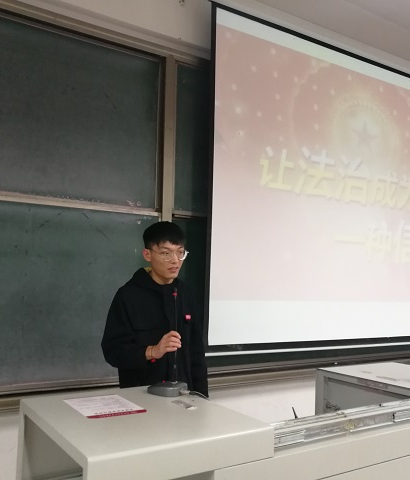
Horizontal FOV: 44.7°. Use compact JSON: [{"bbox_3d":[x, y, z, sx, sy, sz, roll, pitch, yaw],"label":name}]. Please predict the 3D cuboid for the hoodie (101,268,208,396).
[{"bbox_3d":[-0.234,0.487,2.294,0.530,0.700,0.370,4,-6,-29],"label":"hoodie"}]

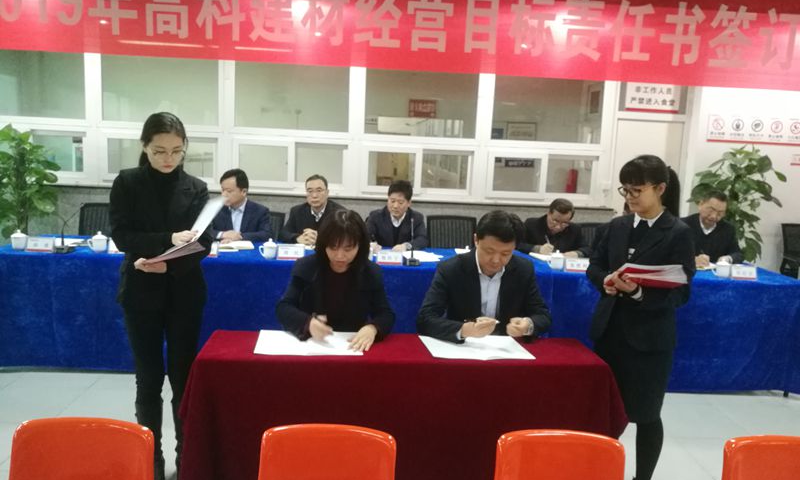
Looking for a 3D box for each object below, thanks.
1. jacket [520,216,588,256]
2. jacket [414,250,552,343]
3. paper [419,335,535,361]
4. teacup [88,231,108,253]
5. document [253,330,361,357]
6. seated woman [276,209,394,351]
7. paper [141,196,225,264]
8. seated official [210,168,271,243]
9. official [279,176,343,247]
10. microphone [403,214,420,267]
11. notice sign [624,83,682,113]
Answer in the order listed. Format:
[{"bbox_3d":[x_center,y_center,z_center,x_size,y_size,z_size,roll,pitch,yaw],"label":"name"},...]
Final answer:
[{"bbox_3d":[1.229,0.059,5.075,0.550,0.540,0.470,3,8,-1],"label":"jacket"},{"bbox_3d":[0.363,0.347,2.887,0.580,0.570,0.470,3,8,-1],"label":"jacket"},{"bbox_3d":[0.314,0.437,2.588,0.420,0.012,0.297,2,8,-7],"label":"paper"},{"bbox_3d":[-2.098,0.005,4.339,0.132,0.137,0.100,2,9,-3],"label":"teacup"},{"bbox_3d":[-0.384,0.427,2.619,0.420,0.010,0.300,2,9,-6],"label":"document"},{"bbox_3d":[-0.299,0.507,2.868,0.520,1.300,0.700,2,9,-3],"label":"seated woman"},{"bbox_3d":[-0.819,-0.037,2.333,0.310,0.250,0.240,1,8,-15],"label":"paper"},{"bbox_3d":[-1.293,0.098,5.119,0.520,1.350,0.680,2,9,-6],"label":"seated official"},{"bbox_3d":[-0.729,0.129,5.150,0.530,1.330,0.680,2,9,-3],"label":"official"},{"bbox_3d":[0.084,0.005,4.167,0.120,0.320,0.150,2,8,-4],"label":"microphone"},{"bbox_3d":[2.886,-1.641,7.078,0.600,0.360,0.015,2,8,-4],"label":"notice sign"}]

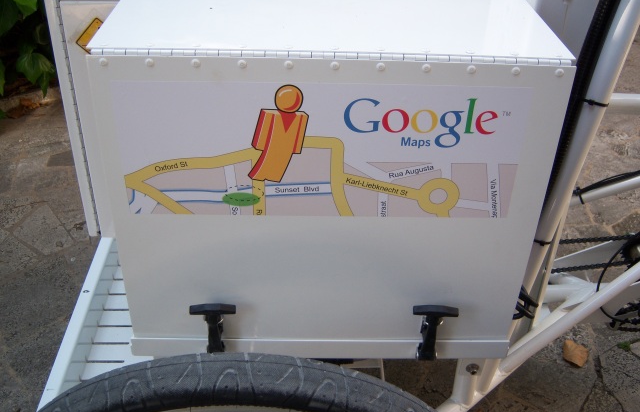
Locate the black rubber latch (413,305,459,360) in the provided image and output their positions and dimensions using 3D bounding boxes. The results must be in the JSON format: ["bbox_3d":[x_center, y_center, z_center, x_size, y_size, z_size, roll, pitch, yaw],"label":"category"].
[{"bbox_3d":[0.155,0.175,0.932,0.063,0.105,0.035,1,33,-2],"label":"black rubber latch"}]

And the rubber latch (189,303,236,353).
[{"bbox_3d":[-0.144,0.171,0.921,0.063,0.105,0.035,1,33,-2],"label":"rubber latch"}]

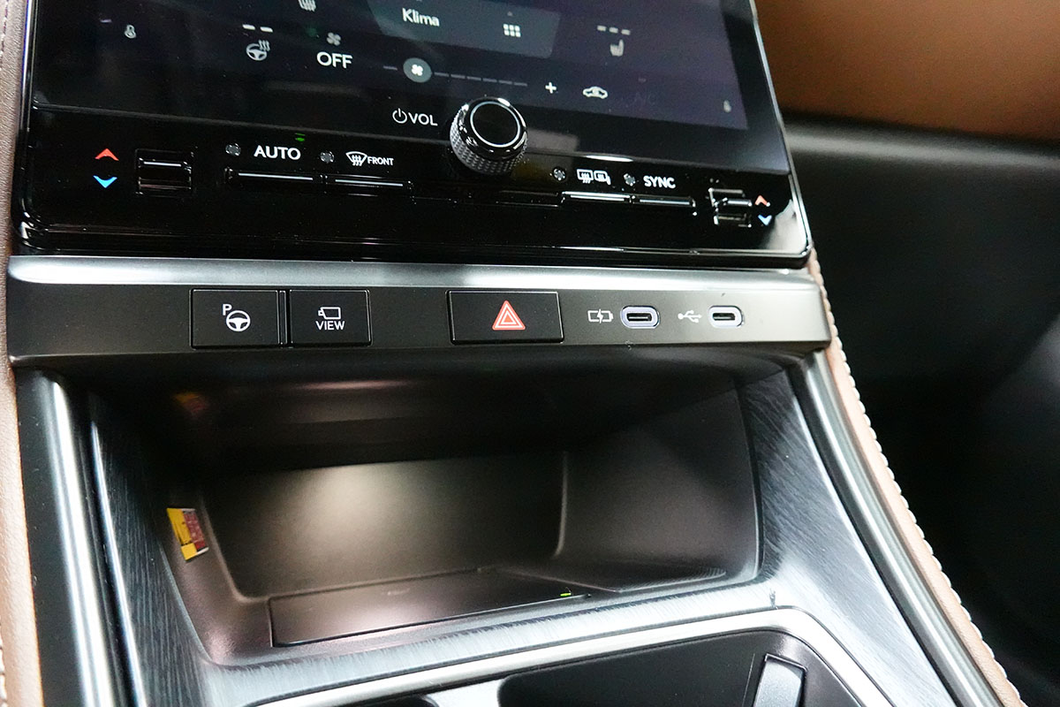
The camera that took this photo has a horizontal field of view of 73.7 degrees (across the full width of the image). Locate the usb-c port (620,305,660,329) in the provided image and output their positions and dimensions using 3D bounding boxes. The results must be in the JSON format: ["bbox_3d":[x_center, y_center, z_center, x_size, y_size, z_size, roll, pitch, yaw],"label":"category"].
[{"bbox_3d":[0.032,-0.010,0.213,0.013,0.007,0.007,-2,-13,-23],"label":"usb-c port"}]

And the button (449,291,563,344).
[{"bbox_3d":[-0.007,-0.010,0.195,0.033,0.015,0.007,-2,-13,-23],"label":"button"}]

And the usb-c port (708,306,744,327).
[{"bbox_3d":[0.061,-0.011,0.225,0.013,0.007,0.007,-2,-13,-23],"label":"usb-c port"}]

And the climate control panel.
[{"bbox_3d":[-0.011,-0.042,0.211,0.230,0.036,0.025,-2,-13,-23],"label":"climate control panel"}]

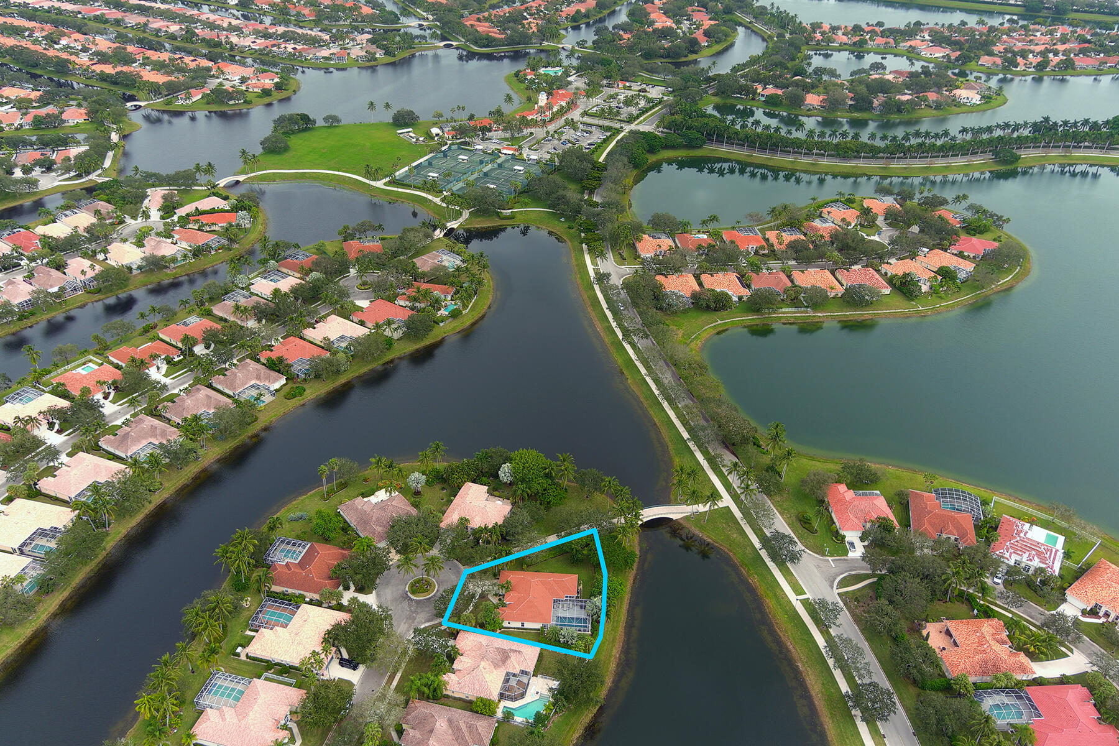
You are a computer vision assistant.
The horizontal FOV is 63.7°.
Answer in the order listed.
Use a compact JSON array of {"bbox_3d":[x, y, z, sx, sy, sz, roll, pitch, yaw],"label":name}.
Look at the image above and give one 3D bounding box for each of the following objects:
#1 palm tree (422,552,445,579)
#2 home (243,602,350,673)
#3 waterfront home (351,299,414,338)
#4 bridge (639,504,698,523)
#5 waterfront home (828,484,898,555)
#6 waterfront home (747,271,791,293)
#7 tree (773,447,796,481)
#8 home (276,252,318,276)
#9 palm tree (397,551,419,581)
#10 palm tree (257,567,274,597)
[{"bbox_3d":[-38.850,62.500,279.930,7.400,15.000,7.400,1,34,0],"label":"palm tree"},{"bbox_3d":[-72.470,72.110,250.590,24.700,6.400,19.800,9,34,12],"label":"home"},{"bbox_3d":[-78.865,-26.452,414.791,28.500,6.300,18.700,21,39,28],"label":"waterfront home"},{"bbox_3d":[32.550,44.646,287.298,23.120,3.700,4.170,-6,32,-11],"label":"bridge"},{"bbox_3d":[103.293,45.589,309.388,19.800,6.400,23.800,-1,34,-2],"label":"waterfront home"},{"bbox_3d":[101.990,-43.940,434.670,19.500,6.400,21.300,-5,33,-8],"label":"waterfront home"},{"bbox_3d":[75.524,31.347,300.016,6.800,12.000,6.800,1,32,0],"label":"tree"},{"bbox_3d":[-129.740,-56.110,462.000,23.300,6.400,18.900,22,39,29],"label":"home"},{"bbox_3d":[-44.250,58.820,266.180,6.800,12.500,6.800,1,33,0],"label":"palm tree"},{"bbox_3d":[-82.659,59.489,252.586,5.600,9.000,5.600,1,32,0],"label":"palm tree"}]

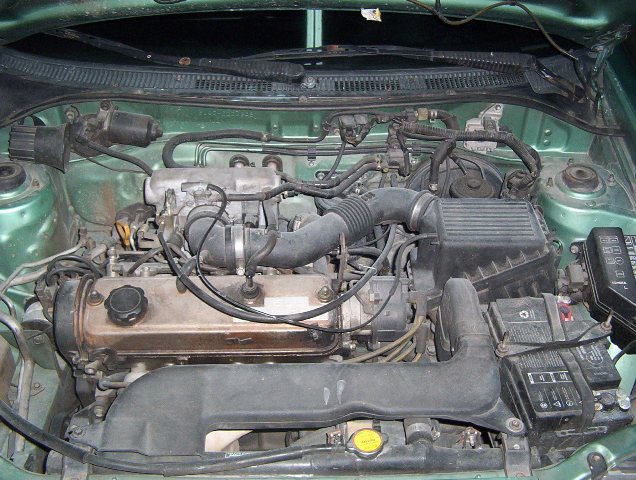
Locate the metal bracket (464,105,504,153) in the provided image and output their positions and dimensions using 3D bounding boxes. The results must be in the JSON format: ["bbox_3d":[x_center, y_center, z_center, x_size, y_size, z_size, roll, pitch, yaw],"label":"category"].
[{"bbox_3d":[0.305,-0.207,1.335,0.071,0.090,0.035,0,38,0],"label":"metal bracket"}]

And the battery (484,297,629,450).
[{"bbox_3d":[0.335,0.231,1.075,0.130,0.205,0.238,-2,38,-3],"label":"battery"}]

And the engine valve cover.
[{"bbox_3d":[-0.174,0.113,1.066,0.405,0.085,0.155,0,42,0],"label":"engine valve cover"}]

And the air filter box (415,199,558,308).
[{"bbox_3d":[0.266,0.048,1.205,0.215,0.195,0.170,0,38,0],"label":"air filter box"}]

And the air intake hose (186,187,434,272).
[{"bbox_3d":[-0.010,-0.005,1.185,0.400,0.095,0.170,0,38,0],"label":"air intake hose"}]

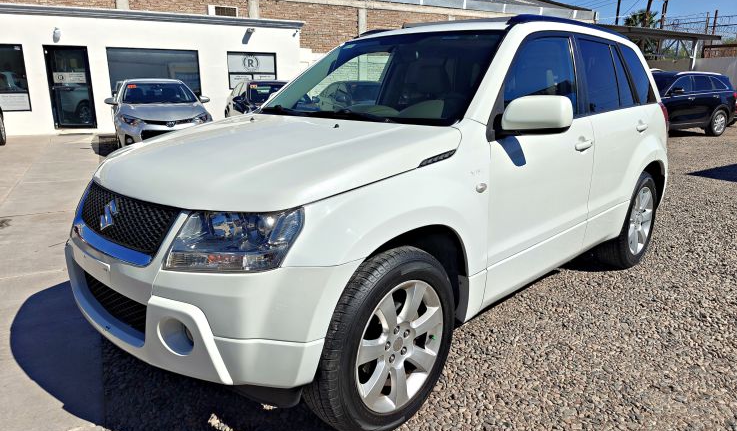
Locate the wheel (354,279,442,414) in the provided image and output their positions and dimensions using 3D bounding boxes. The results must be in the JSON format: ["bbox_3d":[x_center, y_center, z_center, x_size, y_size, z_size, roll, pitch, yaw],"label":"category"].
[{"bbox_3d":[0.070,0.467,1.858,0.500,0.500,0.192,-13,19,-43],"label":"wheel"}]

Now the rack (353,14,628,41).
[{"bbox_3d":[0.937,-1.241,3.494,1.788,0.096,1.232,-13,19,-43],"label":"rack"}]

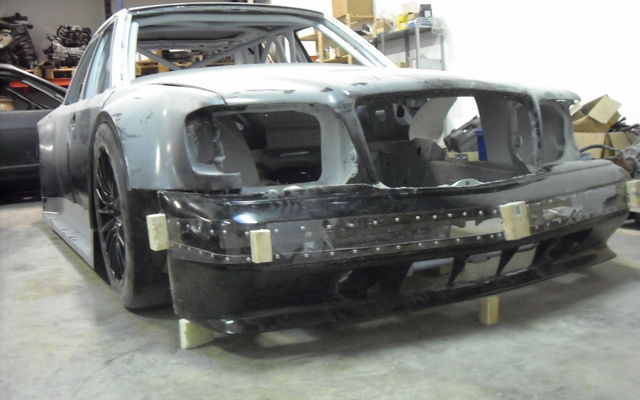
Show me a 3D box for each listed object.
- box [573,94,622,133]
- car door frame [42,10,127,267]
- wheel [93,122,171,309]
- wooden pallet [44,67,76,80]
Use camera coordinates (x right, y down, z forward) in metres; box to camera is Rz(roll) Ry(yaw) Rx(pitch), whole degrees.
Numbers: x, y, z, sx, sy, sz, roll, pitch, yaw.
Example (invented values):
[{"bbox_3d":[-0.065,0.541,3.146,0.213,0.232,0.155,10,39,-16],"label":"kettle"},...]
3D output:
[{"bbox_3d":[1.846,-0.572,4.550,0.320,0.250,0.270,-1,5,15],"label":"box"},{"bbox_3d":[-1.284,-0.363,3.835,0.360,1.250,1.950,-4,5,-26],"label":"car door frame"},{"bbox_3d":[-0.612,0.053,2.408,0.250,0.655,0.655,-4,5,-26],"label":"wheel"},{"bbox_3d":[-3.300,-1.665,9.369,0.800,0.144,1.200,-3,5,-18],"label":"wooden pallet"}]

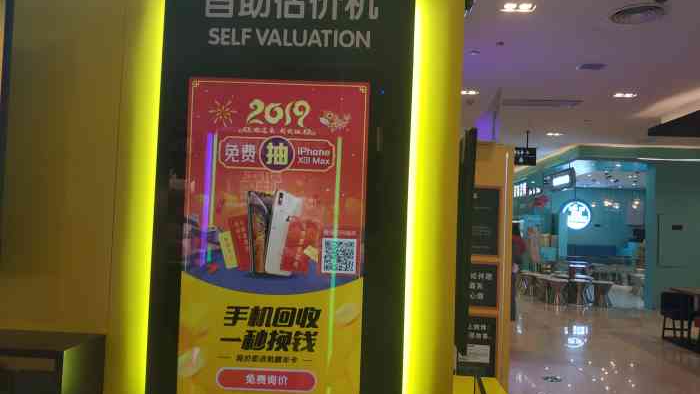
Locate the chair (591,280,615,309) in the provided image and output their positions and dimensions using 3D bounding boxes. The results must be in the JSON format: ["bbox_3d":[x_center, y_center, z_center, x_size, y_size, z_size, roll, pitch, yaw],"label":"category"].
[{"bbox_3d":[5.416,2.046,11.650,0.420,0.530,0.420,2,-3,4],"label":"chair"}]

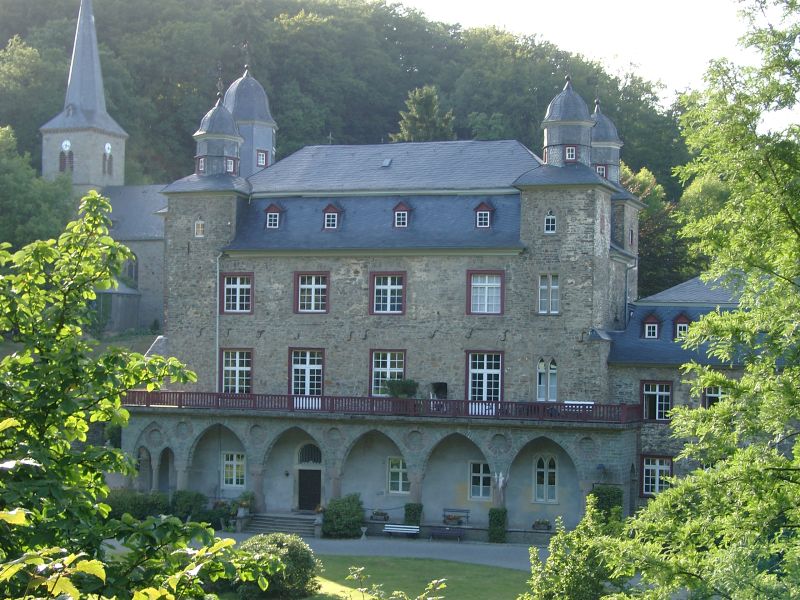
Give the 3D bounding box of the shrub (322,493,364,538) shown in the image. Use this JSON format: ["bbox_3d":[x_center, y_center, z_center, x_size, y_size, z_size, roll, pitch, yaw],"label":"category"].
[{"bbox_3d":[-3.096,11.740,80.646,2.100,2.427,1.900,0,-1,19],"label":"shrub"}]

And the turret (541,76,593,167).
[{"bbox_3d":[8.727,-9.247,76.835,2.750,4.798,2.750,0,-2,19],"label":"turret"}]

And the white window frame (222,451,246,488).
[{"bbox_3d":[-9.418,9.731,84.296,1.390,1.962,0.150,0,-1,17],"label":"white window frame"}]

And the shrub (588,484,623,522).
[{"bbox_3d":[10.489,10.907,74.860,1.599,3.029,1.200,0,-1,17],"label":"shrub"}]

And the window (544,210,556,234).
[{"bbox_3d":[8.173,-4.182,80.325,0.665,1.251,0.150,0,-1,19],"label":"window"}]

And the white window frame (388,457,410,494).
[{"bbox_3d":[0.070,9.811,82.690,1.504,2.118,0.150,0,-1,19],"label":"white window frame"}]

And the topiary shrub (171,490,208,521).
[{"bbox_3d":[-11.552,11.401,81.365,1.900,2.002,1.700,0,-1,17],"label":"topiary shrub"}]

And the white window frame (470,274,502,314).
[{"bbox_3d":[4.425,-0.316,76.096,1.623,2.043,0.150,0,-2,19],"label":"white window frame"}]

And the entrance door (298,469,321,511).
[{"bbox_3d":[-4.809,10.153,79.038,1.271,2.183,0.150,0,-2,19],"label":"entrance door"}]

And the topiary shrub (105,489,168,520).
[{"bbox_3d":[-15.066,11.931,84.794,3.100,2.187,1.500,0,-1,19],"label":"topiary shrub"}]

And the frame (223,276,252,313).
[{"bbox_3d":[-8.840,-0.306,80.713,1.622,2.009,0.150,0,-2,19],"label":"frame"}]

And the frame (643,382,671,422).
[{"bbox_3d":[12.799,5.066,73.649,1.367,1.815,0.150,0,-2,19],"label":"frame"}]

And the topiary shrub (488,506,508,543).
[{"bbox_3d":[5.140,11.922,78.120,0.800,1.867,0.700,0,-1,19],"label":"topiary shrub"}]

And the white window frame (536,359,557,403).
[{"bbox_3d":[7.445,4.077,74.908,1.036,2.175,0.150,0,-2,19],"label":"white window frame"}]

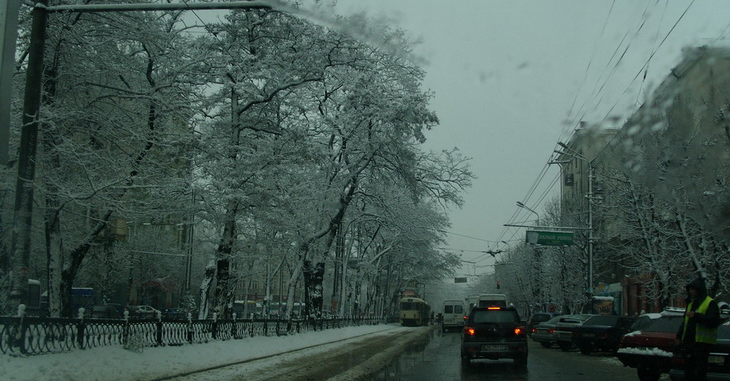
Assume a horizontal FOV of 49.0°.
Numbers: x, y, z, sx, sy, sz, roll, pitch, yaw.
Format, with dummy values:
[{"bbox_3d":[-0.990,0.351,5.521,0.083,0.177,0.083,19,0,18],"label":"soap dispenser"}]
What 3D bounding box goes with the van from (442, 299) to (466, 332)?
[{"bbox_3d":[7.840,11.086,70.455,1.950,2.600,5.500,-1,-9,6],"label":"van"}]

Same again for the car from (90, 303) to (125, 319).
[{"bbox_3d":[-20.412,9.707,64.000,1.720,1.500,4.400,-1,-9,8],"label":"car"}]

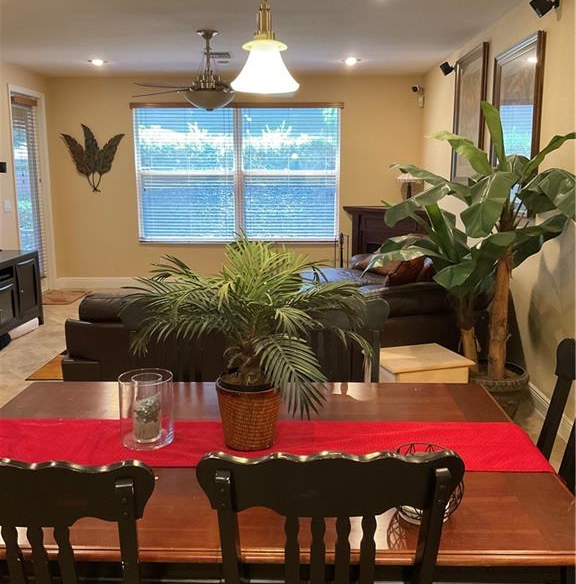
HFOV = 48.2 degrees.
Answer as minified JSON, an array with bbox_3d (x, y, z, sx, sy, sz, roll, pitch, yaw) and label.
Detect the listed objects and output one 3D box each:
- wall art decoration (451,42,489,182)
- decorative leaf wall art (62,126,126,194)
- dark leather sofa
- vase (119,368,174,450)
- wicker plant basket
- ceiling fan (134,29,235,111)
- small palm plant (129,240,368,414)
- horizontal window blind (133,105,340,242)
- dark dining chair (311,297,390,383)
[{"bbox_3d":[1.674,-1.606,5.982,0.040,1.150,0.930,0,11,1],"label":"wall art decoration"},{"bbox_3d":[-2.516,-1.717,8.296,0.830,0.860,0.050,0,11,1],"label":"decorative leaf wall art"},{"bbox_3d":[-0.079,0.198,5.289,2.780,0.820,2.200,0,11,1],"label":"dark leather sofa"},{"bbox_3d":[-0.447,0.370,2.046,0.164,0.210,0.164,0,11,1],"label":"vase"},{"bbox_3d":[-0.122,0.376,2.035,0.204,0.200,0.204,0,11,1],"label":"wicker plant basket"},{"bbox_3d":[-0.673,-1.901,5.536,1.400,0.660,1.400,0,11,1],"label":"ceiling fan"},{"bbox_3d":[-0.117,0.088,1.966,0.750,0.520,0.660,0,11,1],"label":"small palm plant"},{"bbox_3d":[-0.645,-1.509,8.304,2.680,1.770,0.080,0,11,1],"label":"horizontal window blind"},{"bbox_3d":[0.188,0.594,2.704,0.510,1.040,0.570,0,11,1],"label":"dark dining chair"}]

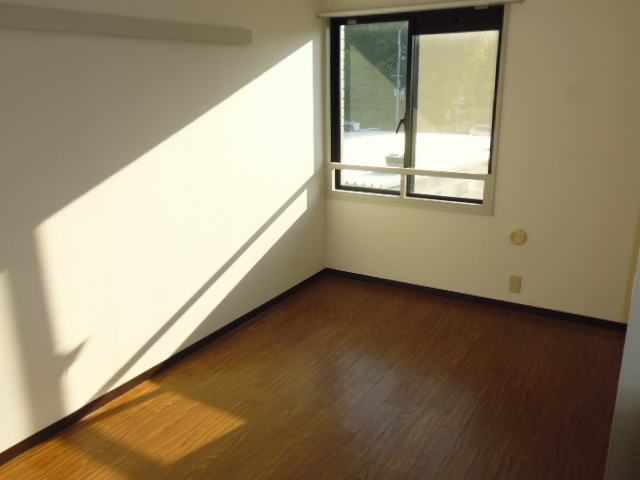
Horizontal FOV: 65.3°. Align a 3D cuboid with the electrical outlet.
[{"bbox_3d":[1.256,0.285,3.213,0.070,0.120,0.010,9,20,32],"label":"electrical outlet"}]

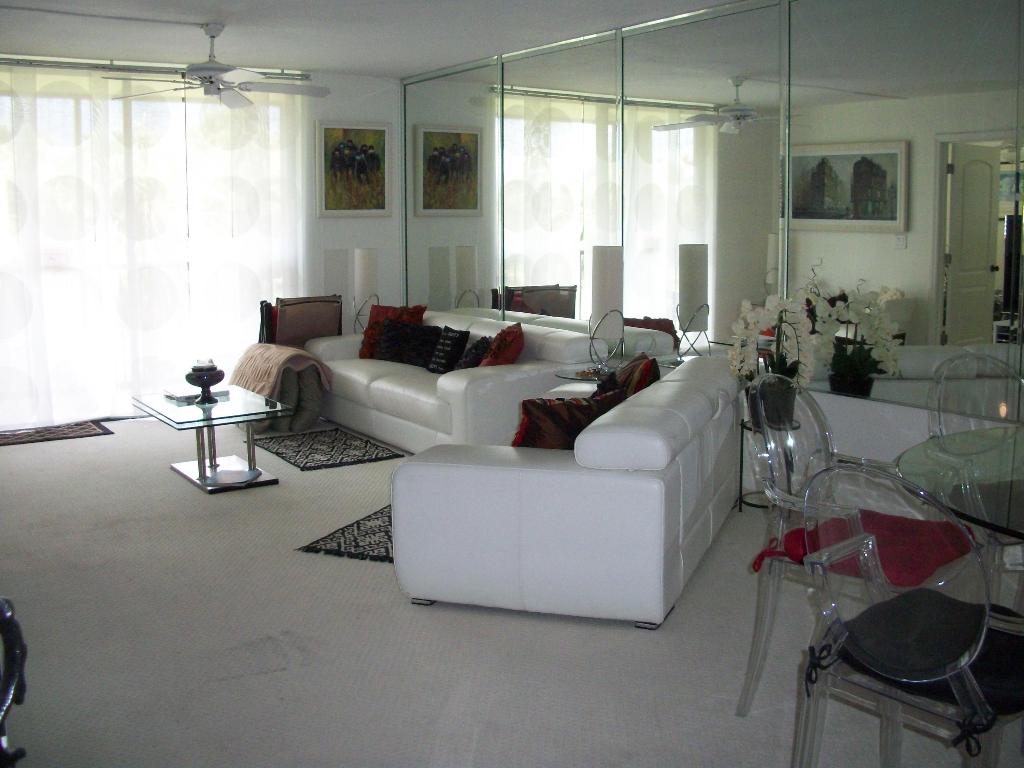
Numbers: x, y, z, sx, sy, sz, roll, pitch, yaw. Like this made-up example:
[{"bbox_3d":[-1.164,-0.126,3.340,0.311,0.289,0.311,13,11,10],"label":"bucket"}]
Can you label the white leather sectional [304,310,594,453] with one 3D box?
[{"bbox_3d":[-0.472,-0.047,7.024,1.050,0.735,2.220,-7,11,-34],"label":"white leather sectional"}]

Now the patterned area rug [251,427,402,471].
[{"bbox_3d":[-1.189,0.402,6.534,0.655,0.012,0.975,-7,11,-34],"label":"patterned area rug"}]

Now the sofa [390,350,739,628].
[{"bbox_3d":[0.328,0.327,4.230,0.967,0.695,1.652,3,10,20],"label":"sofa"}]

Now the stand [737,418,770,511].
[{"bbox_3d":[1.179,0.371,4.727,0.282,0.433,0.282,0,9,0],"label":"stand"}]

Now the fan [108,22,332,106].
[{"bbox_3d":[-1.635,-1.772,5.672,1.269,0.403,1.269,0,9,0],"label":"fan"}]

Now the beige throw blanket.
[{"bbox_3d":[-1.618,-0.097,7.298,0.520,0.325,0.800,-7,11,-34],"label":"beige throw blanket"}]

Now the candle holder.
[{"bbox_3d":[-1.594,-0.001,5.400,0.202,0.202,0.202,0,9,0],"label":"candle holder"}]

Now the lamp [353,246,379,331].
[{"bbox_3d":[-1.136,-0.716,8.092,0.200,0.690,0.200,0,9,0],"label":"lamp"}]

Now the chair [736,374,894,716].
[{"bbox_3d":[0.946,0.435,2.713,0.544,0.937,0.554,-9,13,-44],"label":"chair"}]

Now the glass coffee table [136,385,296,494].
[{"bbox_3d":[-1.710,0.309,5.846,0.595,0.420,0.940,-7,11,-34],"label":"glass coffee table"}]

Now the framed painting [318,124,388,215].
[{"bbox_3d":[-1.212,-1.650,8.004,0.645,0.730,0.040,-7,11,-34],"label":"framed painting"}]

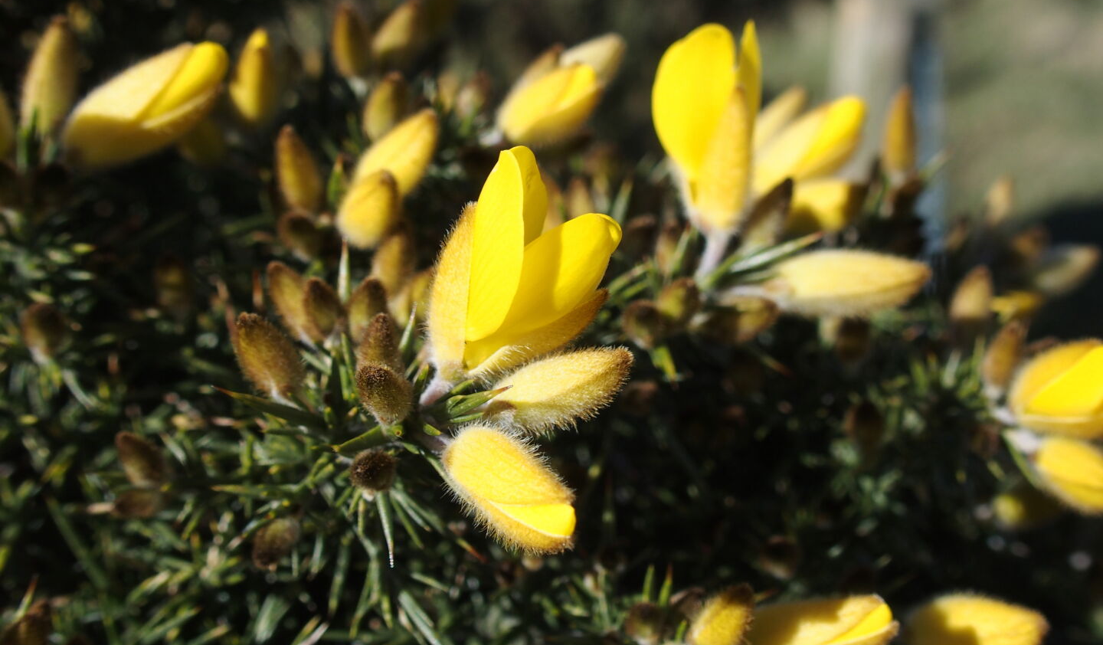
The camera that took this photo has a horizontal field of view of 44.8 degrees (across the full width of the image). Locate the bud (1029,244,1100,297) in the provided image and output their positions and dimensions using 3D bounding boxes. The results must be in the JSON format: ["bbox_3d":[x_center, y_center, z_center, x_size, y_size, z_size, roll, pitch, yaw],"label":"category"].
[{"bbox_3d":[0.067,-0.007,0.175,0.010,0.006,0.006,-30,0,0],"label":"bud"}]

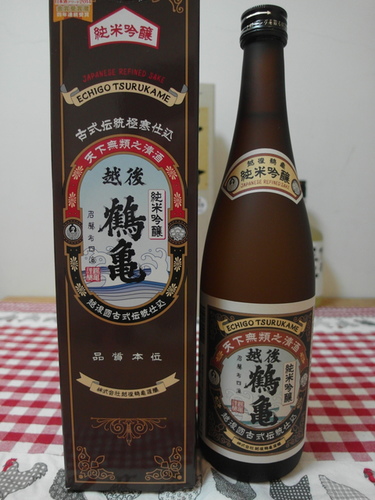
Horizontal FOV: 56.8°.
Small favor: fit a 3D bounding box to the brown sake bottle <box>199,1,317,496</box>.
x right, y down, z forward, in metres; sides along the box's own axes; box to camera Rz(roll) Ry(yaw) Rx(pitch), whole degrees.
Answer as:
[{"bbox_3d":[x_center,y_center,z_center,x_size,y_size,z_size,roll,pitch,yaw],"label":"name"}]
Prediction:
[{"bbox_3d":[0.048,-0.003,0.242,0.078,0.298,0.078,1,6,3],"label":"brown sake bottle"}]

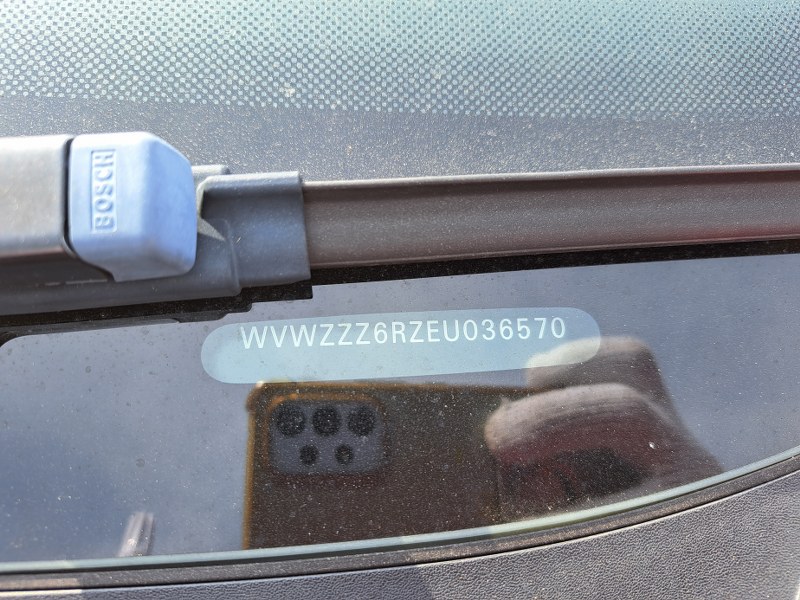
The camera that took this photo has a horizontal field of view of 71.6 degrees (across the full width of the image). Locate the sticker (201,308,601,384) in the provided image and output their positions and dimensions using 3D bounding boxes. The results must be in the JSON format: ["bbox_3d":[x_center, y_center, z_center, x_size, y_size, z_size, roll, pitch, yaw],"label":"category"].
[{"bbox_3d":[0.002,0.008,0.106,0.077,0.001,0.012,-3,78,-8],"label":"sticker"}]

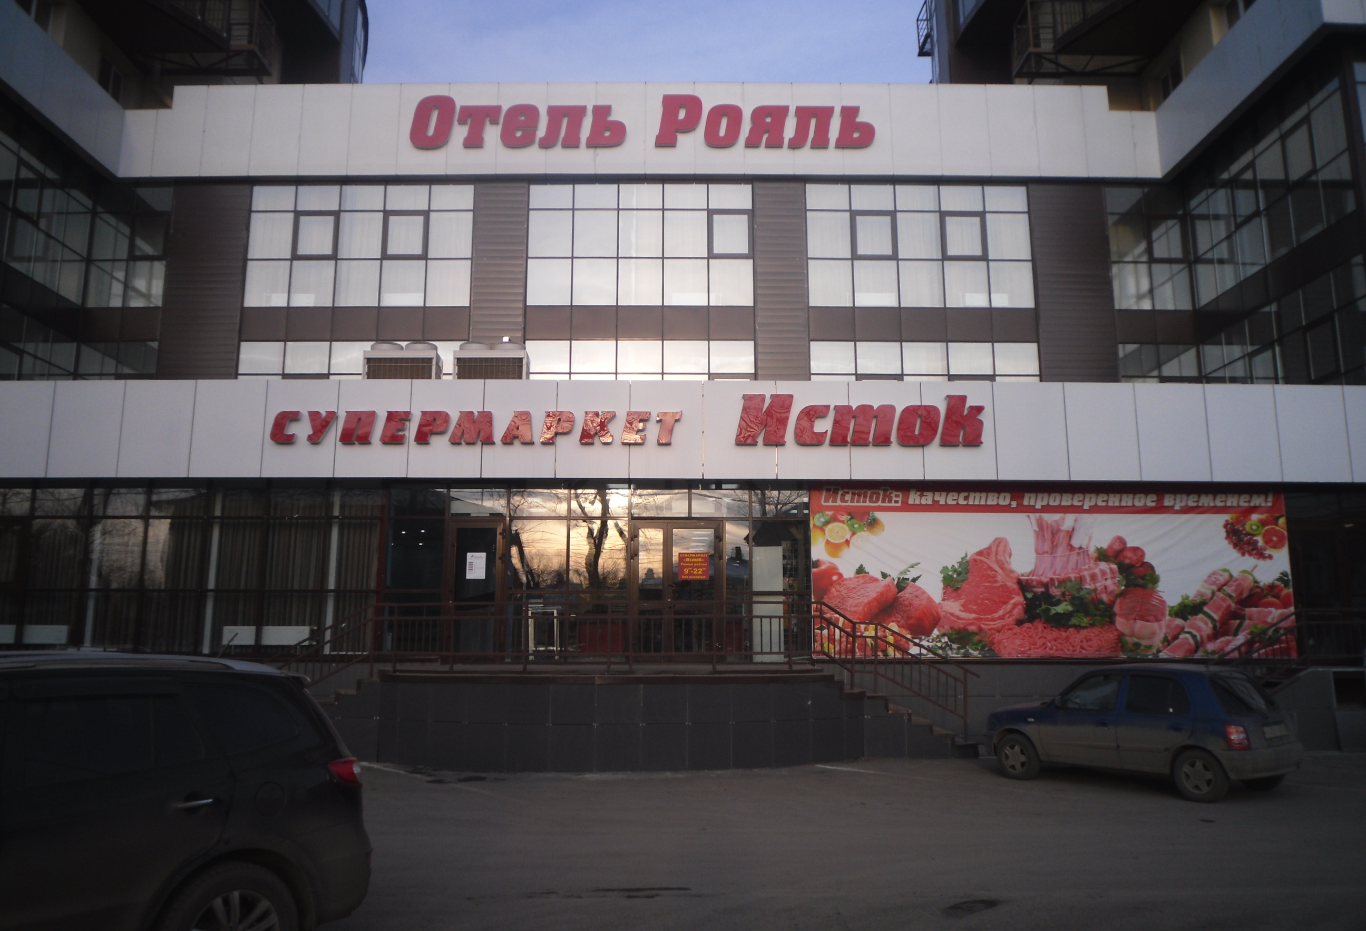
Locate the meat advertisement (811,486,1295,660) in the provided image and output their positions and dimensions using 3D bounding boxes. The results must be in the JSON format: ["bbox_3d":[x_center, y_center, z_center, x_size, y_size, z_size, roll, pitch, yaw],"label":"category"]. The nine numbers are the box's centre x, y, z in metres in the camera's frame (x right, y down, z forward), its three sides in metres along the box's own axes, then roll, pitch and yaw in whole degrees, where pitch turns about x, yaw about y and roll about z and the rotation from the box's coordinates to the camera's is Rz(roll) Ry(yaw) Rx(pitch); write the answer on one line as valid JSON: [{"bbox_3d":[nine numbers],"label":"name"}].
[{"bbox_3d":[5.864,1.707,17.514,7.633,2.683,0.059,0,-10,0],"label":"meat advertisement"}]

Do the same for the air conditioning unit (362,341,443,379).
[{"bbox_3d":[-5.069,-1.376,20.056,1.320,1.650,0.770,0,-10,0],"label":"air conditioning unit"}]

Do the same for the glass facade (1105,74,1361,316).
[{"bbox_3d":[10.085,-5.027,21.047,1.970,2.806,5.075,0,-10,0],"label":"glass facade"}]

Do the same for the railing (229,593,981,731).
[{"bbox_3d":[-1.025,2.872,15.322,10.643,1.891,1.881,0,-10,0],"label":"railing"}]

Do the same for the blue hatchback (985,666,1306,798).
[{"bbox_3d":[5.380,3.067,13.235,1.580,1.430,3.650,6,-11,-33],"label":"blue hatchback"}]

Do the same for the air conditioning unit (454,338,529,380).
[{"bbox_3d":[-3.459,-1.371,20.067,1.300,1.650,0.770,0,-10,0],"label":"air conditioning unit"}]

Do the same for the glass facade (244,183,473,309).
[{"bbox_3d":[-6.868,-4.662,23.458,4.796,2.786,0.199,0,-10,0],"label":"glass facade"}]

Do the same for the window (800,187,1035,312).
[{"bbox_3d":[5.173,-4.797,24.142,4.911,2.848,0.130,0,-9,0],"label":"window"}]

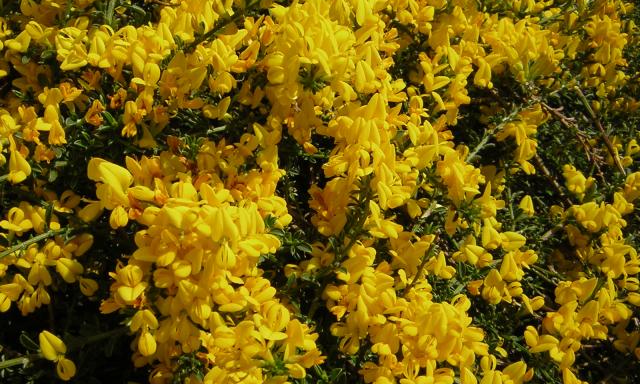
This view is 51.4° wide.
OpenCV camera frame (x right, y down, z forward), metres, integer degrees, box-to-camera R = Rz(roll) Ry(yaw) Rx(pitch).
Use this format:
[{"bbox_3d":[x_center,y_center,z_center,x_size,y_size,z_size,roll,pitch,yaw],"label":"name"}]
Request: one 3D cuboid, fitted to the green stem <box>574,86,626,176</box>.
[{"bbox_3d":[0.295,-0.064,0.700,0.006,0.107,0.006,-29,0,0],"label":"green stem"}]

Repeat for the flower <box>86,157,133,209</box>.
[{"bbox_3d":[-0.152,-0.006,0.480,0.028,0.032,0.026,5,21,31],"label":"flower"}]

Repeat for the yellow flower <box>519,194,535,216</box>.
[{"bbox_3d":[0.199,0.013,0.640,0.015,0.021,0.014,-4,15,-5],"label":"yellow flower"}]

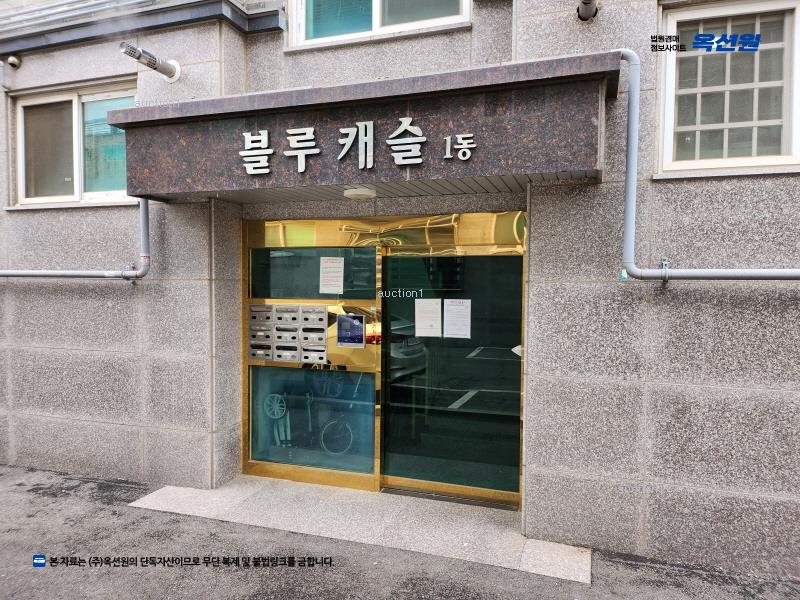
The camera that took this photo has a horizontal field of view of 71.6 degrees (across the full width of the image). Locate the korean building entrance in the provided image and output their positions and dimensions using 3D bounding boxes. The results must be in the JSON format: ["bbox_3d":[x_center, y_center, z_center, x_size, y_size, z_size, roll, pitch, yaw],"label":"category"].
[{"bbox_3d":[-0.192,0.433,4.482,2.423,2.199,0.140,1,2,18],"label":"korean building entrance"}]

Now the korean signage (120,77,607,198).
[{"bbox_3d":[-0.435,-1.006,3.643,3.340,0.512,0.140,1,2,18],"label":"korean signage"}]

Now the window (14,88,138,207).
[{"bbox_3d":[-2.831,-1.336,4.930,1.430,1.000,0.120,1,2,18],"label":"window"}]

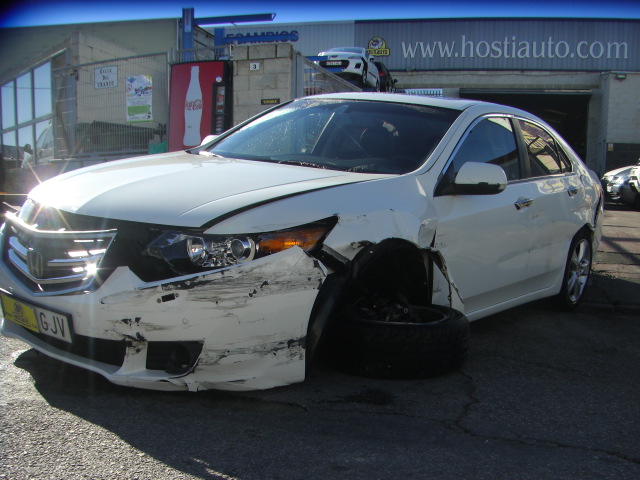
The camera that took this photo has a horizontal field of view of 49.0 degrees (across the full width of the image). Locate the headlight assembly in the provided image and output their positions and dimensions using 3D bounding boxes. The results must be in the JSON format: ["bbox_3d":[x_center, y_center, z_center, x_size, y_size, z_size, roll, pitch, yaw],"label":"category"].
[{"bbox_3d":[-0.282,0.021,2.570,0.460,0.230,0.560,11,11,37],"label":"headlight assembly"}]

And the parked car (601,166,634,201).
[{"bbox_3d":[8.500,-1.250,15.500,4.500,1.450,1.800,1,5,2],"label":"parked car"}]

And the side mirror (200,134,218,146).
[{"bbox_3d":[-0.691,-0.585,4.453,0.235,0.155,0.135,11,11,37],"label":"side mirror"}]

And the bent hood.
[{"bbox_3d":[-0.590,-0.268,3.142,1.380,0.210,1.180,11,21,37],"label":"bent hood"}]

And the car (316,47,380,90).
[{"bbox_3d":[1.000,-6.000,24.900,1.800,1.500,4.300,2,5,14],"label":"car"}]

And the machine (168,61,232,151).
[{"bbox_3d":[-1.460,-1.540,10.000,0.950,1.830,0.800,4,5,31],"label":"machine"}]

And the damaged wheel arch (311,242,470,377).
[{"bbox_3d":[0.250,0.251,3.040,0.320,0.560,0.740,11,11,37],"label":"damaged wheel arch"}]

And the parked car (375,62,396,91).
[{"bbox_3d":[2.150,-6.490,29.500,1.770,1.500,4.200,2,5,14],"label":"parked car"}]

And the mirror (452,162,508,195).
[{"bbox_3d":[0.753,-0.297,3.342,0.235,0.155,0.135,11,11,37],"label":"mirror"}]

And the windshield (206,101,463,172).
[{"bbox_3d":[0.071,-0.611,3.918,1.340,0.160,0.820,11,37,37],"label":"windshield"}]

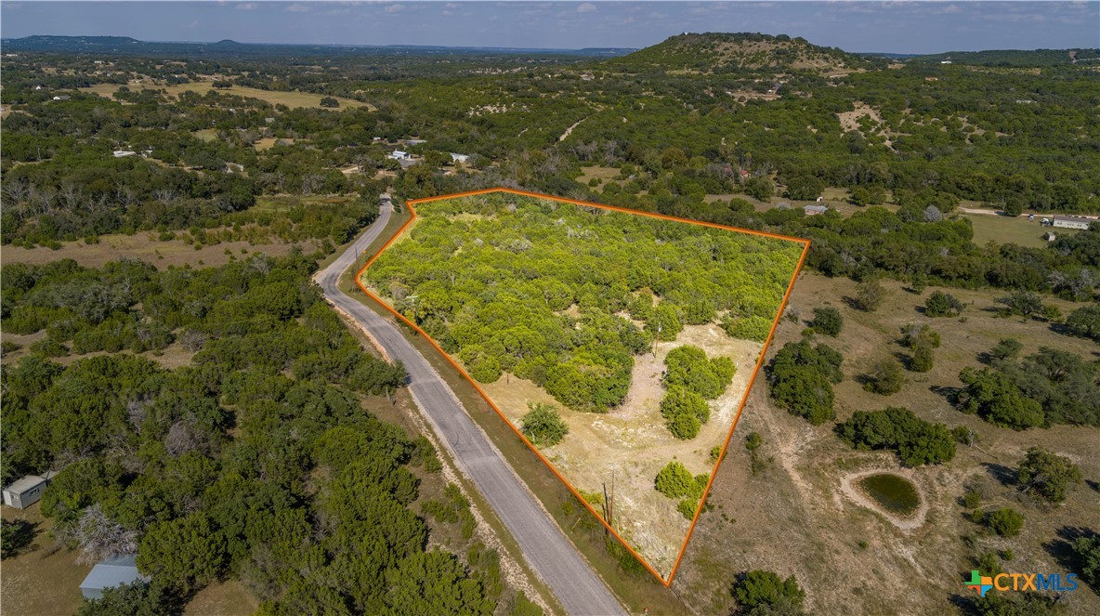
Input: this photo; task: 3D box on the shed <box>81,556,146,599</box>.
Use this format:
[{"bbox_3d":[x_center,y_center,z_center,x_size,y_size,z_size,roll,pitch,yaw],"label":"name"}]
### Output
[{"bbox_3d":[-50.100,32.170,83.200,7.600,3.400,5.750,2,21,5],"label":"shed"}]

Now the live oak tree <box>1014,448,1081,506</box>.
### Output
[{"bbox_3d":[71.100,23.900,99.500,7.900,7.200,7.700,0,21,0],"label":"live oak tree"}]

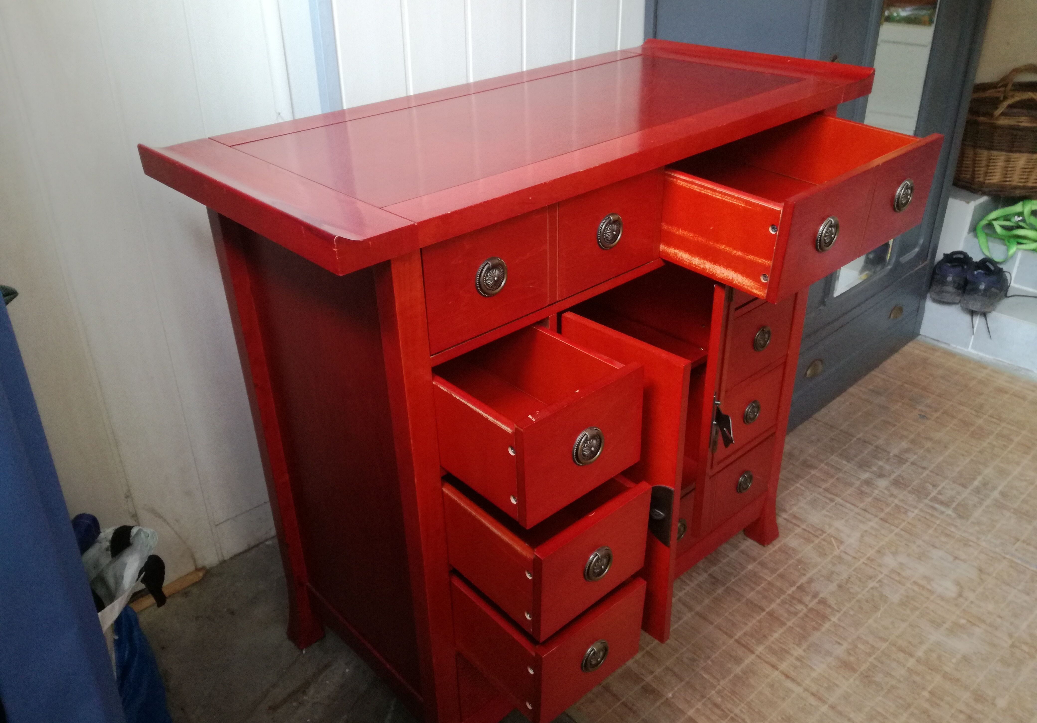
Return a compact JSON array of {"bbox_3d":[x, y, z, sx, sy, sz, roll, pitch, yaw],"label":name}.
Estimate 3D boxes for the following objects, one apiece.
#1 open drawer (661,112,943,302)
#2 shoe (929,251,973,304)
[{"bbox_3d":[0.383,-0.293,1.322,0.431,0.146,0.409,-25,39,-35],"label":"open drawer"},{"bbox_3d":[1.436,-0.287,2.660,0.100,0.099,0.265,17,35,30],"label":"shoe"}]

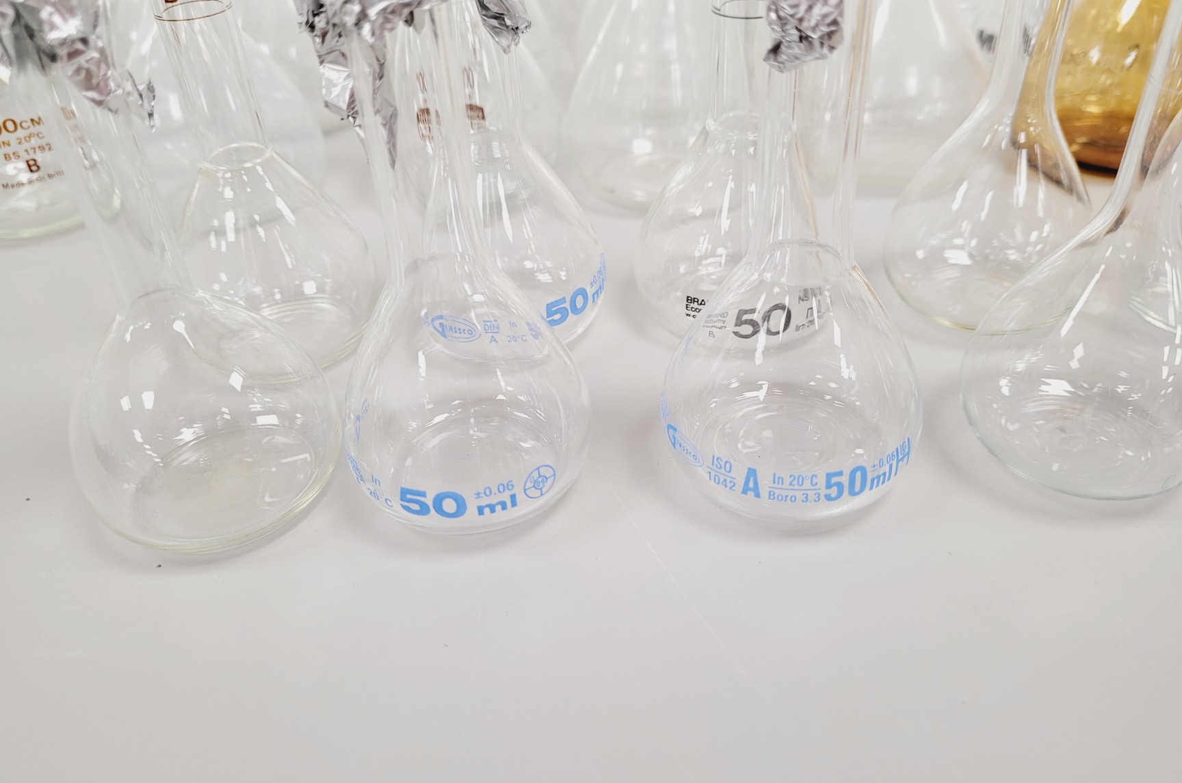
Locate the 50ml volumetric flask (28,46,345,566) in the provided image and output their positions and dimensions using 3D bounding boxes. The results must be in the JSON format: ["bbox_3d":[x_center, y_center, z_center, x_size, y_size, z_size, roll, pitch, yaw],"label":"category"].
[{"bbox_3d":[-0.078,-0.034,0.144,0.050,0.133,0.050,-5,37,0],"label":"50ml volumetric flask"}]

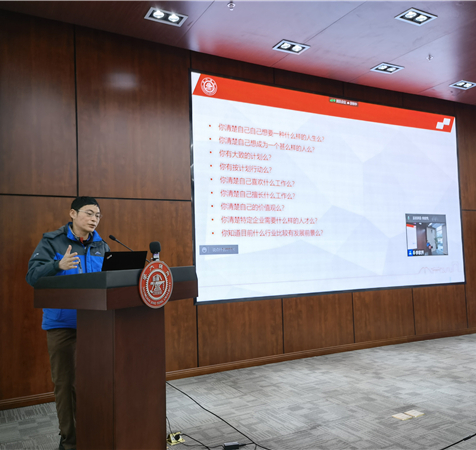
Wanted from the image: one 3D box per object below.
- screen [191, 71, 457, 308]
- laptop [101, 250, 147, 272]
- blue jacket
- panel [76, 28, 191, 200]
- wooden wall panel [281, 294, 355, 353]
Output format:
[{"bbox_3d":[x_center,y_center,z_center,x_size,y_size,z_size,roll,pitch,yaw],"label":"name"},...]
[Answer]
[{"bbox_3d":[1.496,-0.424,6.242,4.563,2.613,0.080,0,-4,-29],"label":"screen"},{"bbox_3d":[-0.741,0.270,2.781,0.250,0.210,0.320,-4,-5,35],"label":"laptop"},{"bbox_3d":[-1.134,0.347,3.150,0.400,0.710,0.540,-4,-5,37],"label":"blue jacket"},{"bbox_3d":[-1.058,-1.116,4.913,1.223,1.708,0.040,0,-4,-29],"label":"panel"},{"bbox_3d":[1.019,1.204,5.869,1.114,0.657,0.040,0,-4,-29],"label":"wooden wall panel"}]

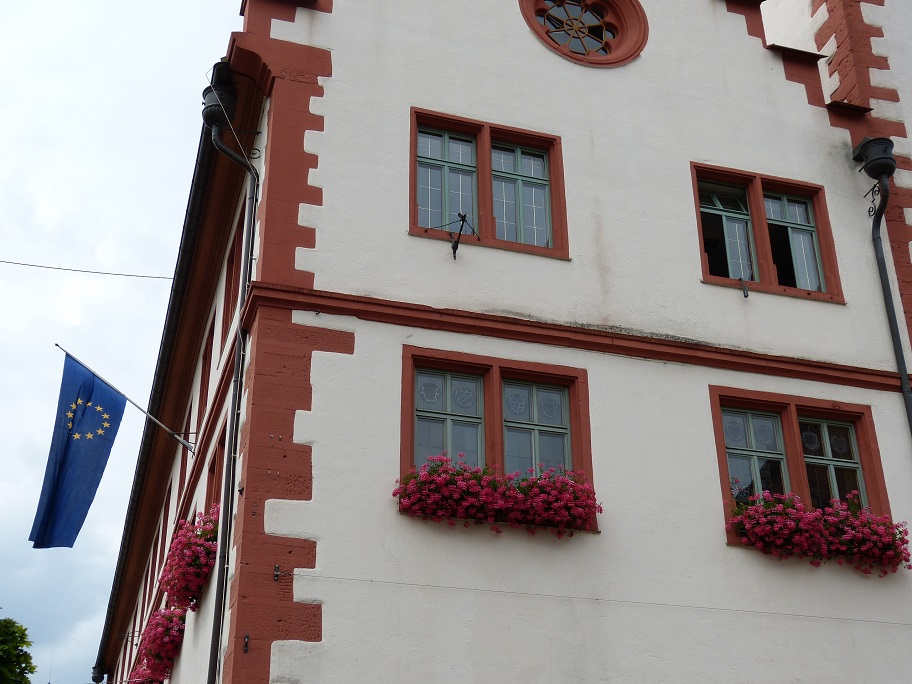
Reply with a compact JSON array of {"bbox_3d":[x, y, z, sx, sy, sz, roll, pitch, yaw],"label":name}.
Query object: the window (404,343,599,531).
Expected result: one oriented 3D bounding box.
[{"bbox_3d":[0.411,1.016,13.151,2.052,1.836,0.250,8,-29,-16],"label":"window"}]

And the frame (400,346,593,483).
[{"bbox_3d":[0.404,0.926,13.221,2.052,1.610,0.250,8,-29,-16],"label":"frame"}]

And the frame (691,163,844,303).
[{"bbox_3d":[3.688,-1.260,15.561,1.852,1.694,0.250,8,-29,-16],"label":"frame"}]

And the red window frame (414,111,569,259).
[{"bbox_3d":[0.339,-1.739,14.626,1.842,1.701,0.250,8,-29,-16],"label":"red window frame"}]

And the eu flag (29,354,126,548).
[{"bbox_3d":[-4.974,1.443,17.170,0.980,2.799,0.350,8,-29,-16],"label":"eu flag"}]

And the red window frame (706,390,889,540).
[{"bbox_3d":[3.739,1.473,14.114,2.059,1.851,0.250,8,-29,-16],"label":"red window frame"}]

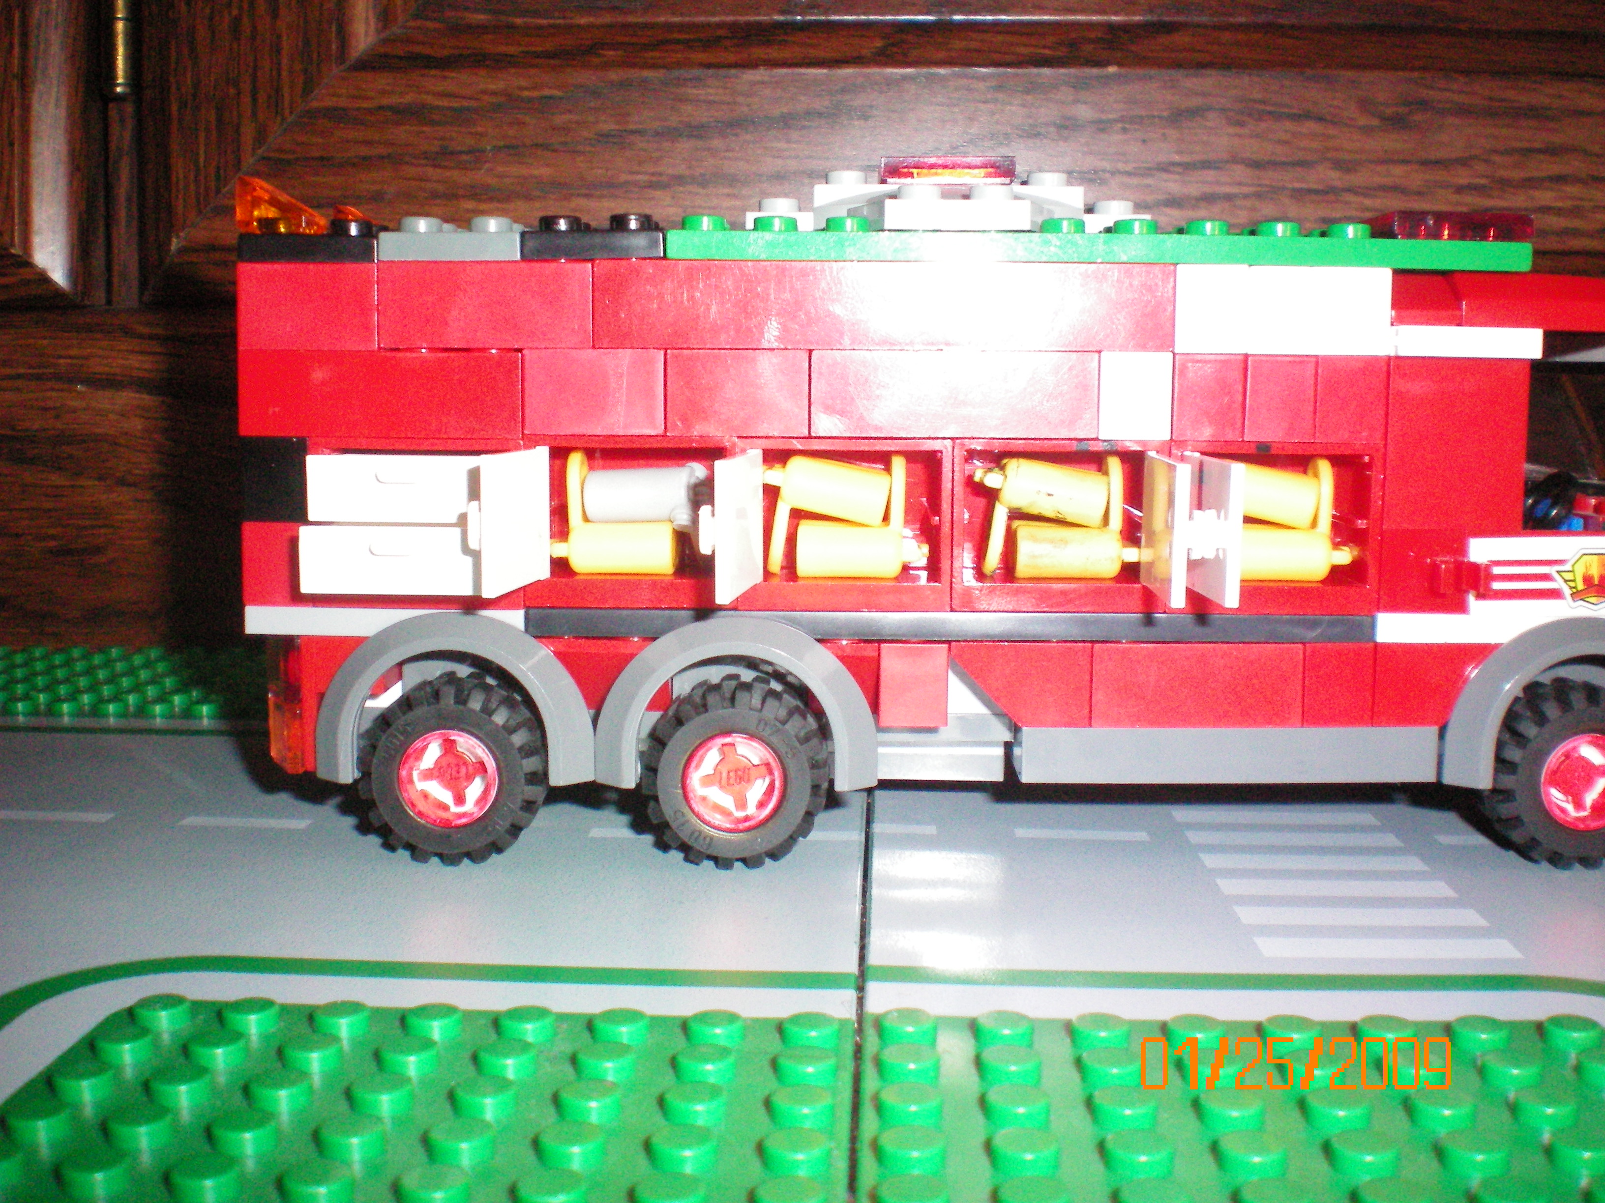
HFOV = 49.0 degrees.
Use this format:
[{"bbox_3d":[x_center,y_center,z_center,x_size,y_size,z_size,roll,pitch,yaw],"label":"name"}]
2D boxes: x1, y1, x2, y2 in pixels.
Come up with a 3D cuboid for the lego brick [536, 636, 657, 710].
[{"bbox_3d":[-0.023,0.007,0.213,0.016,0.010,0.010,0,6,1],"label":"lego brick"}]

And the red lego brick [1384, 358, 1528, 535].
[{"bbox_3d":[0.072,-0.018,0.198,0.016,0.020,0.008,0,7,1],"label":"red lego brick"}]

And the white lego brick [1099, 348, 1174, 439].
[{"bbox_3d":[0.037,-0.023,0.200,0.008,0.010,0.008,0,6,1],"label":"white lego brick"}]

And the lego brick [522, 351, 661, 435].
[{"bbox_3d":[-0.023,-0.024,0.201,0.016,0.010,0.009,0,6,1],"label":"lego brick"}]

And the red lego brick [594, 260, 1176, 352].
[{"bbox_3d":[0.009,-0.033,0.196,0.064,0.010,0.008,1,7,1],"label":"red lego brick"}]

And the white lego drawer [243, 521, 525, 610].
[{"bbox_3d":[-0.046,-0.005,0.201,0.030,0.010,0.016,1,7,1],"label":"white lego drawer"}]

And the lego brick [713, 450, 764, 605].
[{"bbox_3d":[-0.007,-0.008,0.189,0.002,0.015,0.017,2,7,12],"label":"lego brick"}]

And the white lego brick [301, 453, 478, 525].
[{"bbox_3d":[-0.043,-0.013,0.197,0.021,0.007,0.013,0,6,1],"label":"white lego brick"}]

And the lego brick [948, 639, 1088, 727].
[{"bbox_3d":[0.025,0.009,0.201,0.016,0.010,0.008,1,7,1],"label":"lego brick"}]

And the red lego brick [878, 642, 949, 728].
[{"bbox_3d":[0.013,0.009,0.201,0.008,0.010,0.008,1,7,1],"label":"red lego brick"}]

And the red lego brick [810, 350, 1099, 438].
[{"bbox_3d":[0.017,-0.023,0.199,0.032,0.010,0.008,0,7,1],"label":"red lego brick"}]

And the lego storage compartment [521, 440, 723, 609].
[{"bbox_3d":[-0.019,-0.010,0.203,0.024,0.019,0.016,1,7,1],"label":"lego storage compartment"}]

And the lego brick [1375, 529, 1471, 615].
[{"bbox_3d":[0.069,-0.004,0.198,0.011,0.010,0.008,1,7,1],"label":"lego brick"}]

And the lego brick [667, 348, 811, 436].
[{"bbox_3d":[-0.007,-0.023,0.197,0.016,0.010,0.008,1,7,1],"label":"lego brick"}]

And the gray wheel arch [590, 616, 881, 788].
[{"bbox_3d":[-0.007,0.010,0.205,0.032,0.019,0.019,0,7,1],"label":"gray wheel arch"}]

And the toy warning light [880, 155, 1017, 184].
[{"bbox_3d":[0.017,-0.052,0.215,0.016,0.003,0.013,0,6,1],"label":"toy warning light"}]

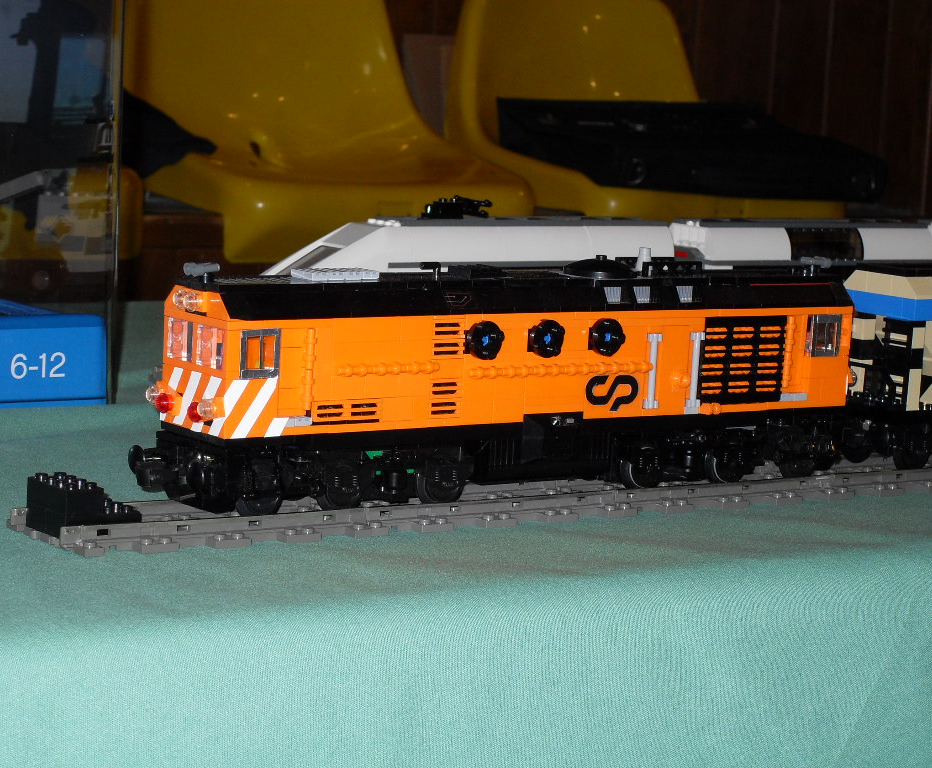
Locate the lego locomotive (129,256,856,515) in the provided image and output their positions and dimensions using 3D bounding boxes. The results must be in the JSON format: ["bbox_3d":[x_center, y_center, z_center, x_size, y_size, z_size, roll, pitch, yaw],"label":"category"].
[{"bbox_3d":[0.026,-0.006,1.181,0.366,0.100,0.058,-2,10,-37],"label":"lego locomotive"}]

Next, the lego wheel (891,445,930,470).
[{"bbox_3d":[0.206,0.029,1.299,0.021,0.021,0.006,-2,10,-37],"label":"lego wheel"}]

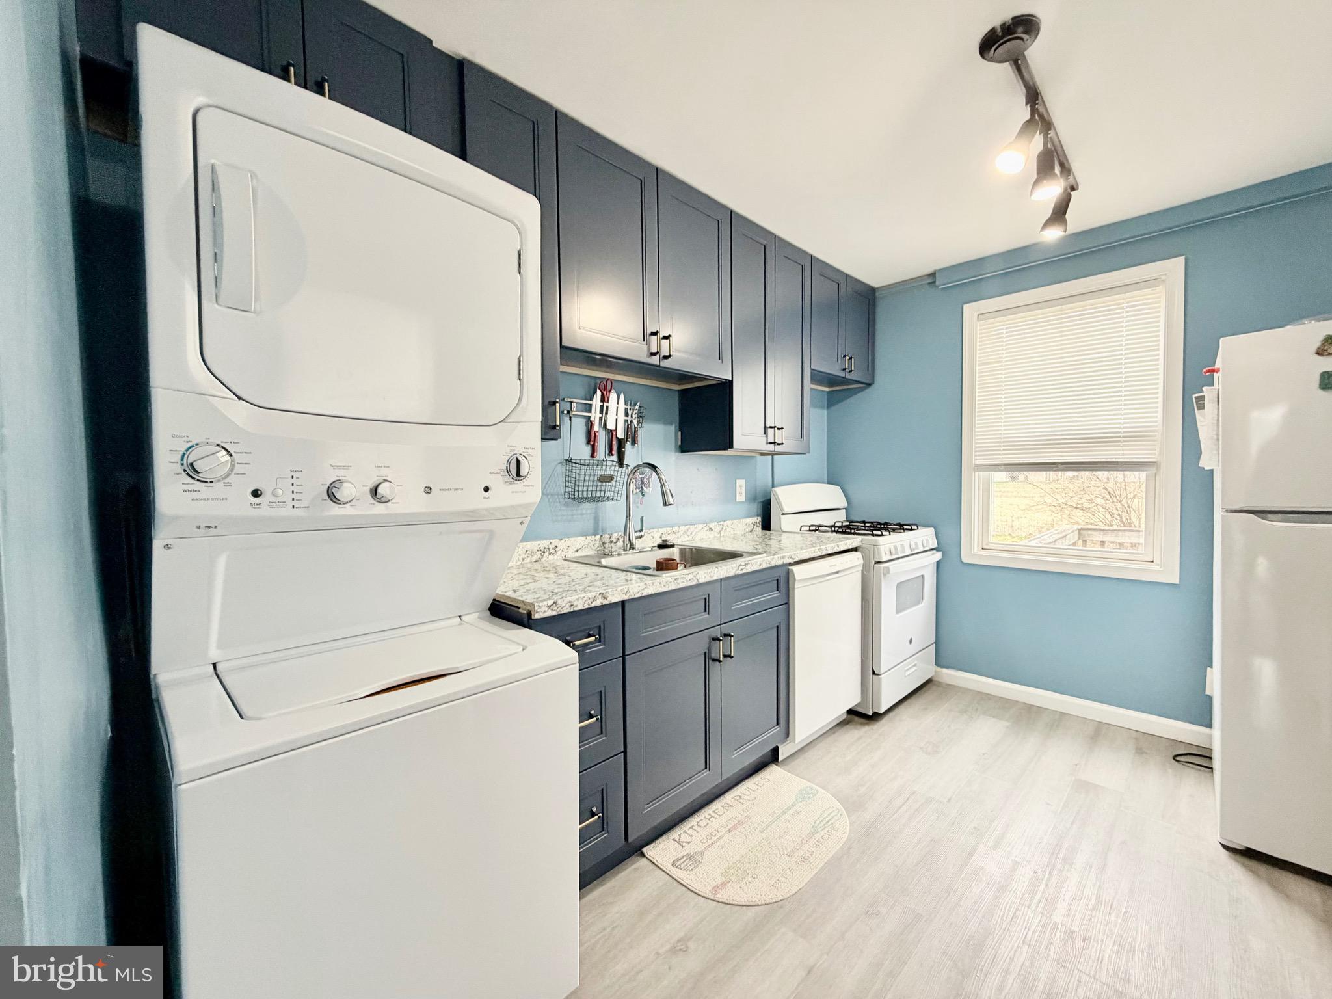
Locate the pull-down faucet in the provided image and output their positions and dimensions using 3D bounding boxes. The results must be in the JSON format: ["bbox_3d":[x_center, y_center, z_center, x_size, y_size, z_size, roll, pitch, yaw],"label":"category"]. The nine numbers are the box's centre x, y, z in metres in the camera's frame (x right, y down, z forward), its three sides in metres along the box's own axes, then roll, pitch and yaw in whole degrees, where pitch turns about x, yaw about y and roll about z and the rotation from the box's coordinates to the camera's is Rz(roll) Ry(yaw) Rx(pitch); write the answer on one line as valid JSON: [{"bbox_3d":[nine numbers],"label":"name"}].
[{"bbox_3d":[-0.075,0.032,2.237,0.100,0.365,0.280,-3,3,-45],"label":"pull-down faucet"}]

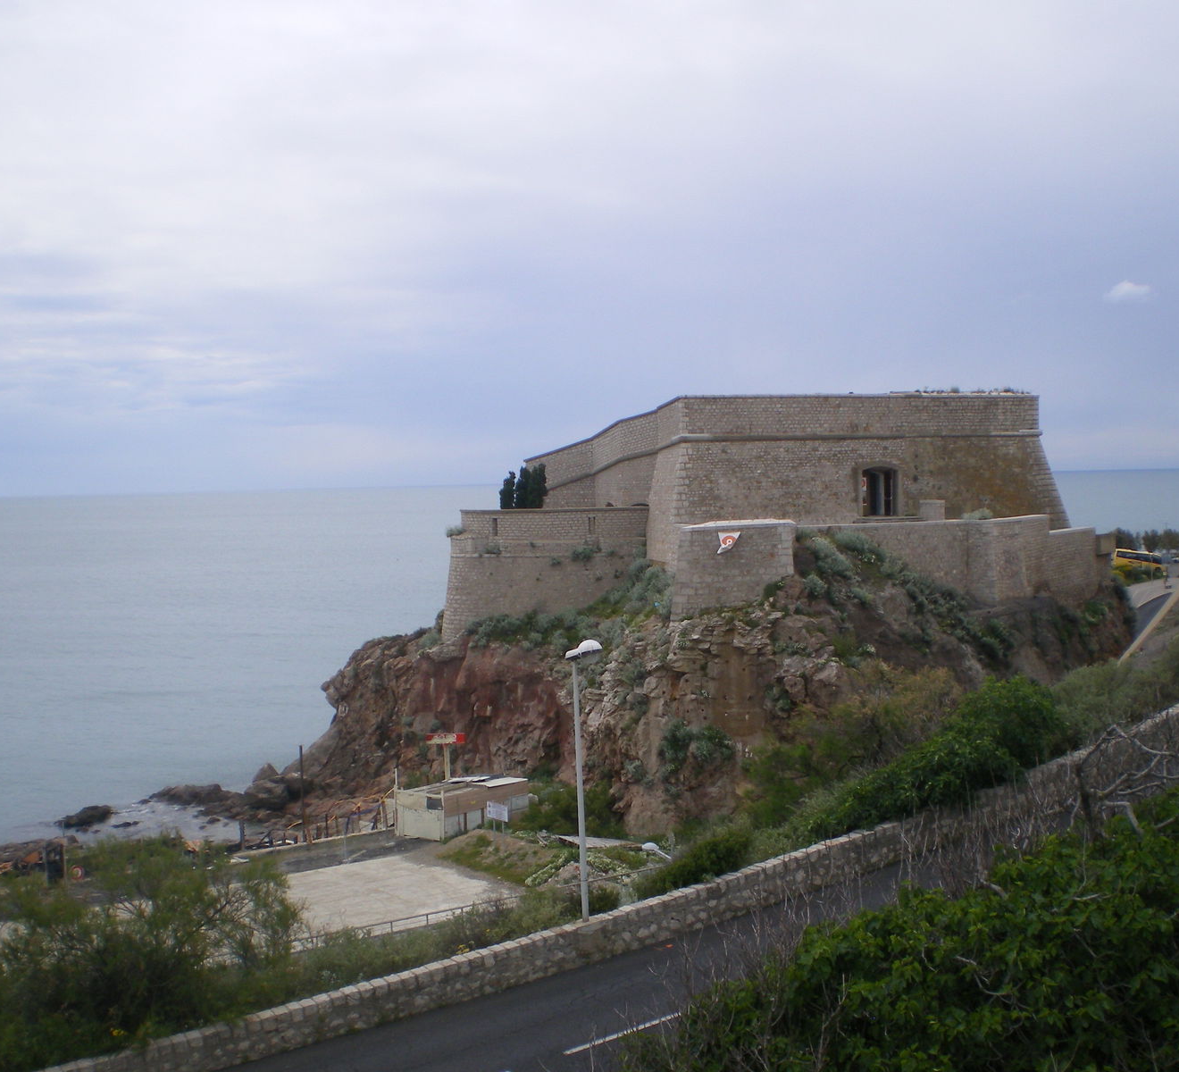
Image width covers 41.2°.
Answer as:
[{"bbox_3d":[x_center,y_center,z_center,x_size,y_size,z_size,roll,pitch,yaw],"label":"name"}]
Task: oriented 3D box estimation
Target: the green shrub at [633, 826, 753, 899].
[{"bbox_3d":[2.715,8.581,40.800,2.800,2.000,1.600,-2,2,-27],"label":"green shrub"}]

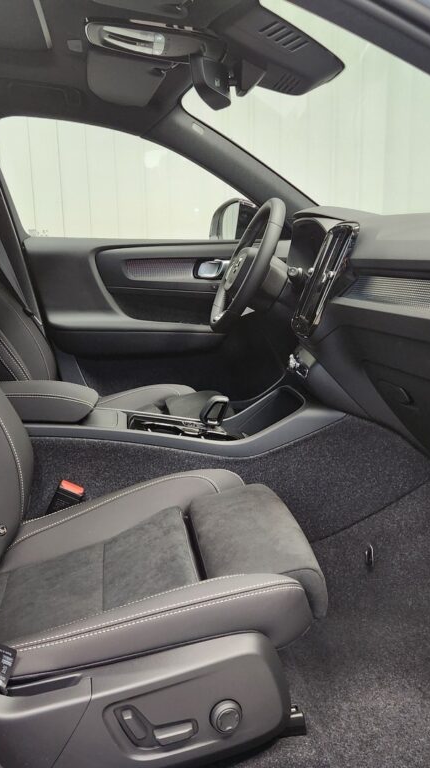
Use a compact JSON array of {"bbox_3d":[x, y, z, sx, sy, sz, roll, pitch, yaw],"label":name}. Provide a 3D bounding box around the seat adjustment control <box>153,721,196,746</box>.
[{"bbox_3d":[-0.056,0.492,0.958,0.064,0.024,0.020,-10,16,-8],"label":"seat adjustment control"}]

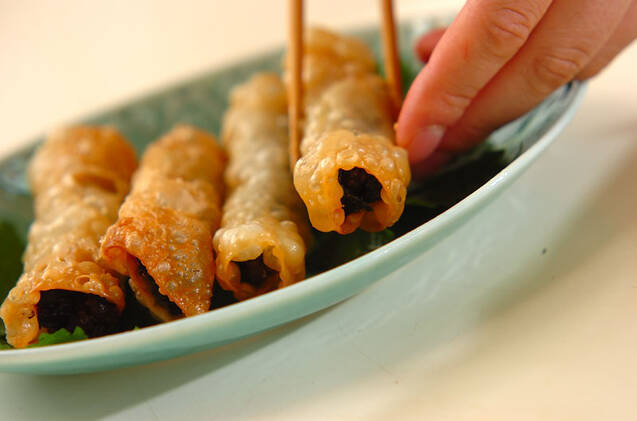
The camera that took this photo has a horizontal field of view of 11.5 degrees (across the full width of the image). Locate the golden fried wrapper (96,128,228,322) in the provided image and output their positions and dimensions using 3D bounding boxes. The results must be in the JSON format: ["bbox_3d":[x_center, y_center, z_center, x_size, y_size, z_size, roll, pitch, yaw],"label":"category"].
[{"bbox_3d":[-0.038,0.002,0.785,0.025,0.021,0.071,-4,26,4],"label":"golden fried wrapper"}]

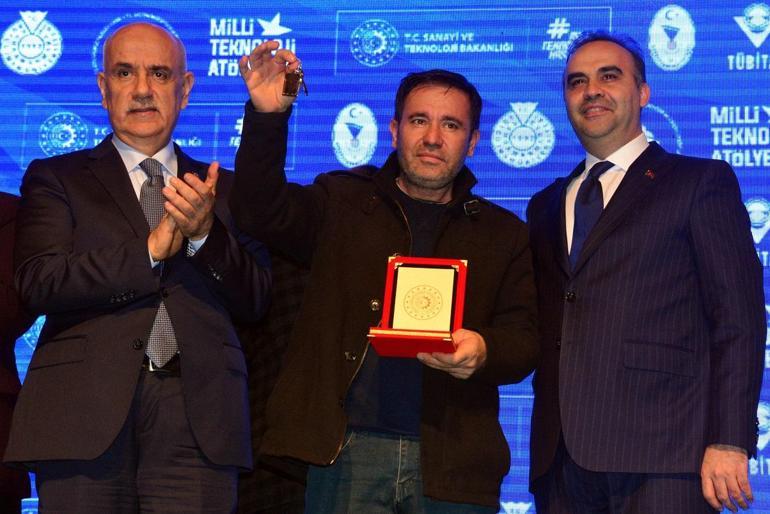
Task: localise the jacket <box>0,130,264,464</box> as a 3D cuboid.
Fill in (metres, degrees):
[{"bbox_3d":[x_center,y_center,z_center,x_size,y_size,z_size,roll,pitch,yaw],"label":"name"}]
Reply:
[{"bbox_3d":[-0.519,0.081,3.500,0.570,0.735,0.410,5,-10,-20],"label":"jacket"}]

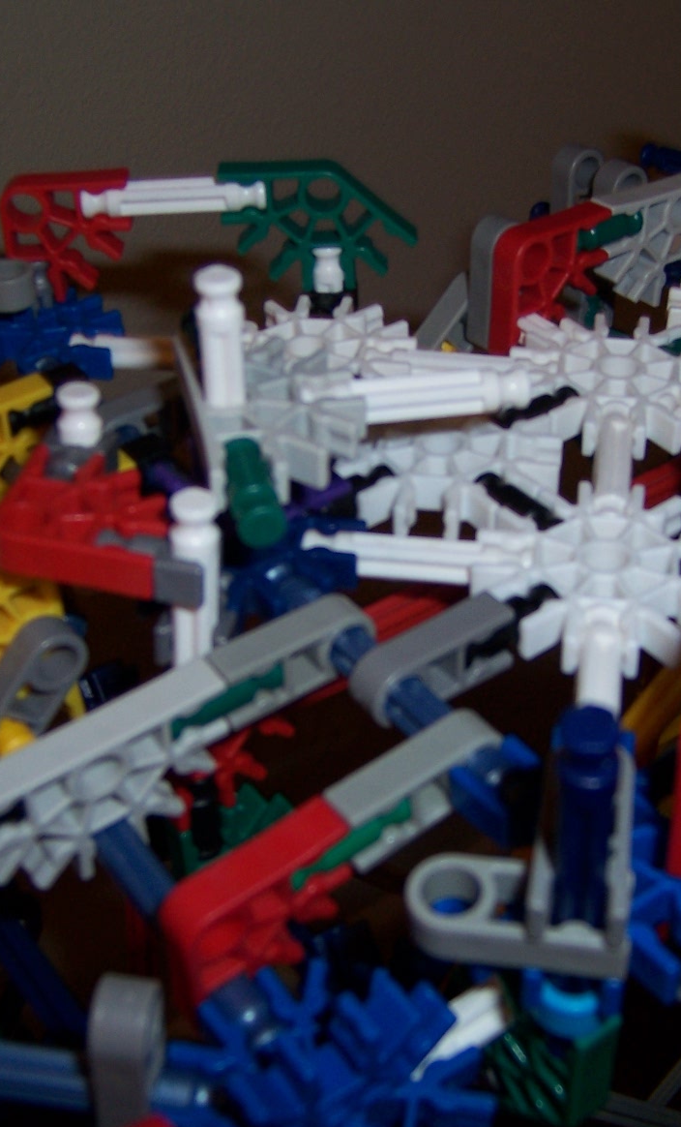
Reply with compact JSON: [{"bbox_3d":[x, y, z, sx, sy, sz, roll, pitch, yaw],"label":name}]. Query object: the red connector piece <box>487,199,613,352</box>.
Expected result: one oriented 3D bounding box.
[{"bbox_3d":[0.040,-0.054,0.274,0.024,0.024,0.006,-22,39,-26],"label":"red connector piece"}]

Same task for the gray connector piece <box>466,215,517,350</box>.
[{"bbox_3d":[0.031,-0.055,0.274,0.010,0.024,0.006,-23,42,-27],"label":"gray connector piece"}]

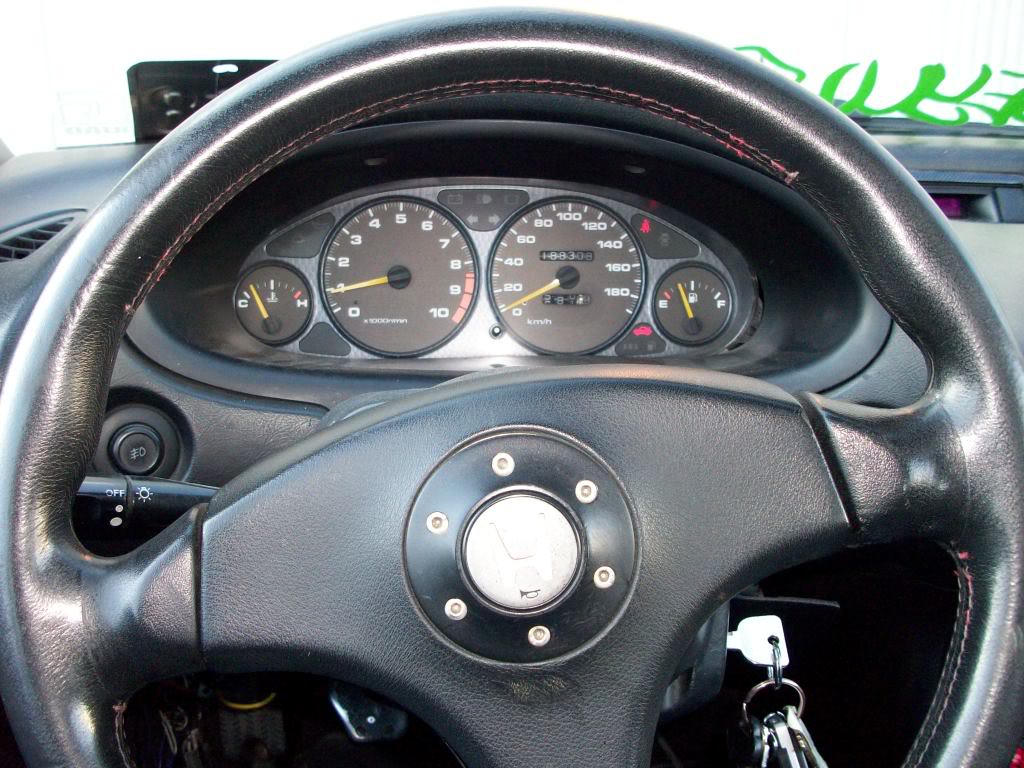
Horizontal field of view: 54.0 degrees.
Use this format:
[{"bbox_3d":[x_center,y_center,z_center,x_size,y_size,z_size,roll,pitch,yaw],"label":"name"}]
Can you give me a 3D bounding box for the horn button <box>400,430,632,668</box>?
[{"bbox_3d":[0.004,0.066,0.410,0.095,0.095,0.018,-11,-1,-1],"label":"horn button"}]

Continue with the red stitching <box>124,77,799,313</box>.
[{"bbox_3d":[-0.024,-0.079,0.374,0.252,0.057,0.016,-11,-1,-1],"label":"red stitching"}]

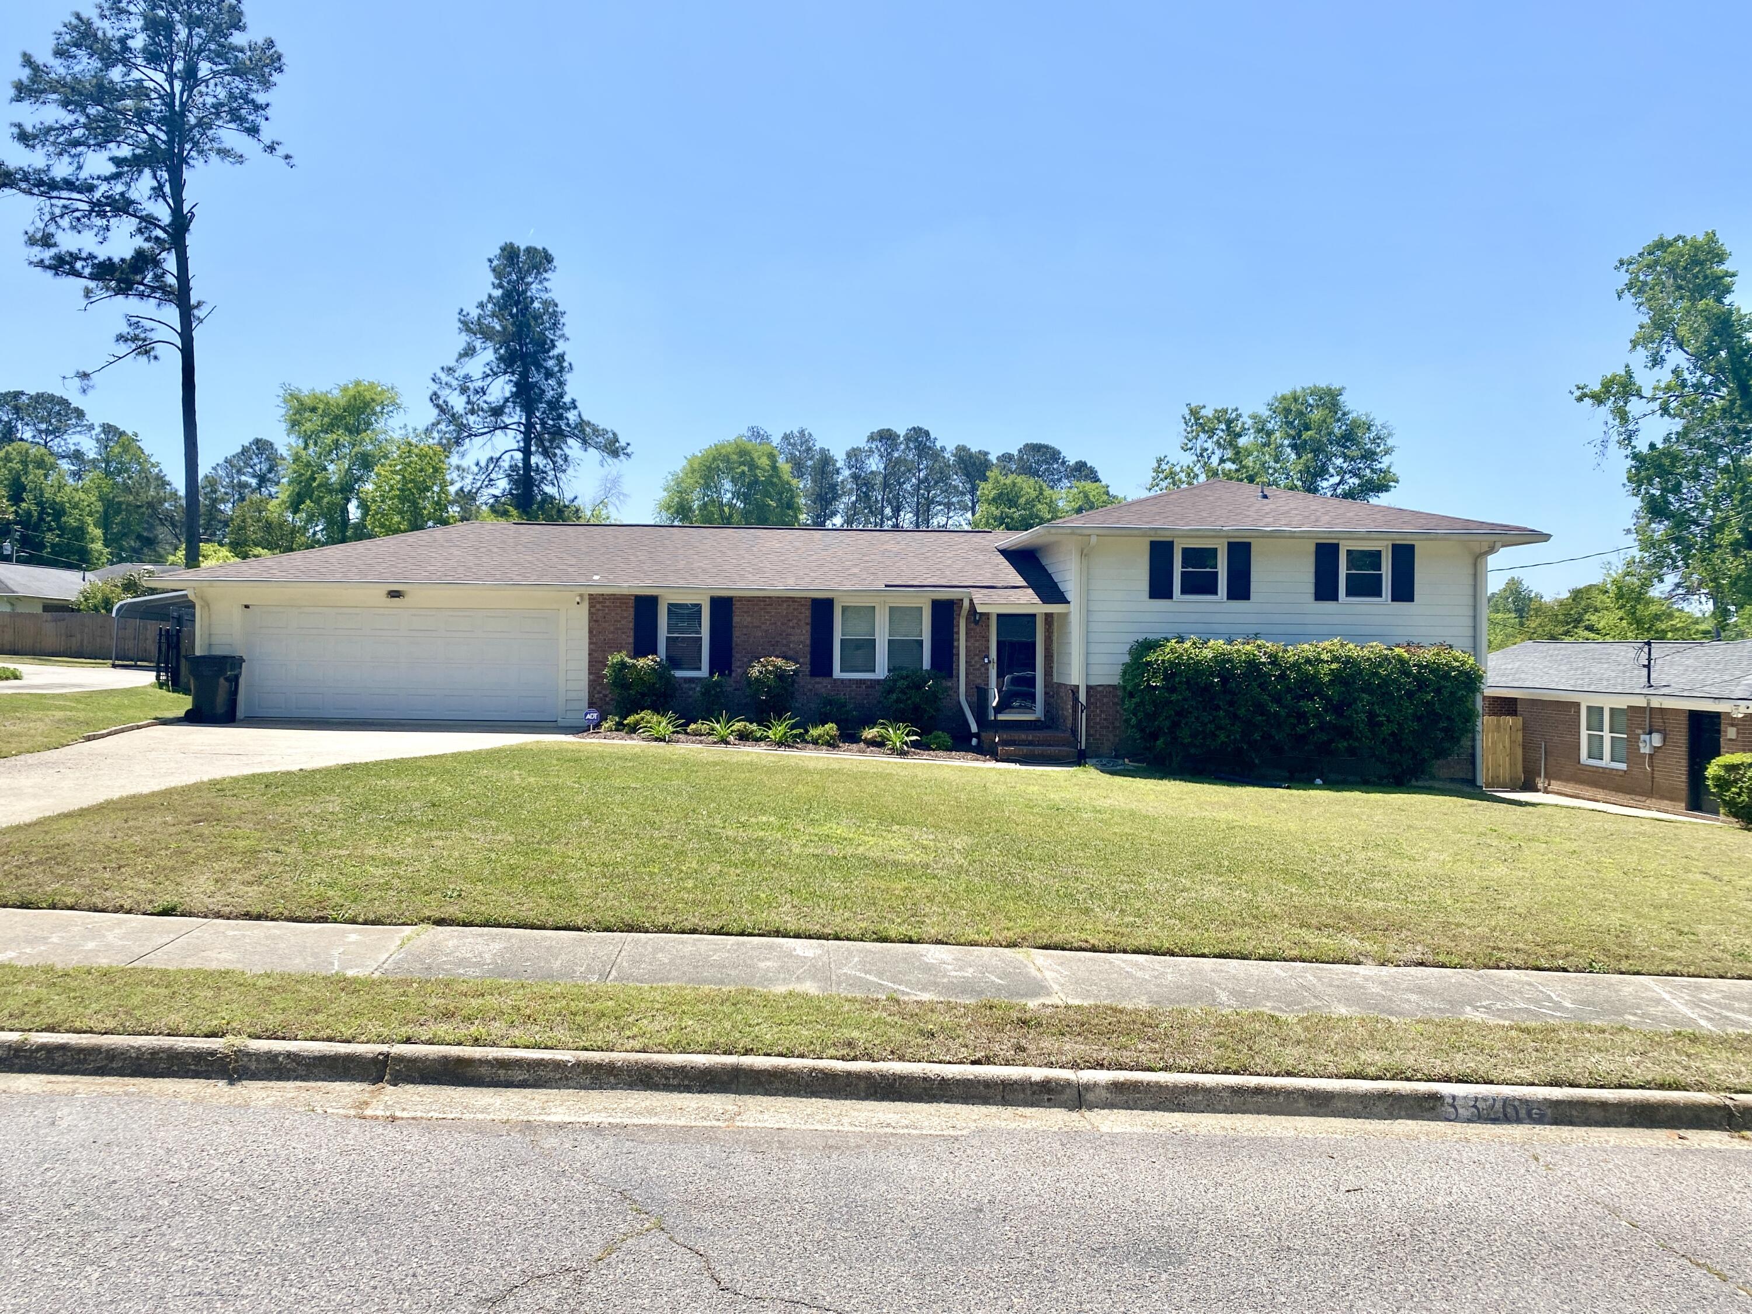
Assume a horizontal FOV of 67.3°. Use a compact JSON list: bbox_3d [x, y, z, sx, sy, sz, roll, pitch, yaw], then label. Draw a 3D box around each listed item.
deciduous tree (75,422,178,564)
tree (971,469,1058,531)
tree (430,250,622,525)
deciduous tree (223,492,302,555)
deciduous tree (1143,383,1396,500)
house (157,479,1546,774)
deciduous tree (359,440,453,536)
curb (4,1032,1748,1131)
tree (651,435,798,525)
[{"bbox_3d":[-37.558,-5.545,66.025,6.000,12.459,6.000,1,0,-3],"label":"deciduous tree"},{"bbox_3d":[5.854,-3.132,56.020,4.400,9.755,4.400,1,0,-3],"label":"tree"},{"bbox_3d":[-14.110,-7.729,53.036,7.773,17.895,7.773,1,0,-3],"label":"tree"},{"bbox_3d":[-25.705,-2.961,55.016,4.000,7.865,4.000,1,0,-3],"label":"deciduous tree"},{"bbox_3d":[13.551,-3.505,45.023,8.472,11.574,8.000,1,0,-3],"label":"deciduous tree"},{"bbox_3d":[-0.952,-0.808,26.773,23.689,5.516,11.032,1,0,-3],"label":"house"},{"bbox_3d":[-17.154,-3.431,48.018,3.800,9.066,3.800,1,0,-3],"label":"deciduous tree"},{"bbox_3d":[0.122,1.878,5.832,7.800,0.150,0.180,3,0,-3],"label":"curb"},{"bbox_3d":[-6.613,-4.098,58.022,6.516,11.171,6.516,1,0,-3],"label":"tree"}]

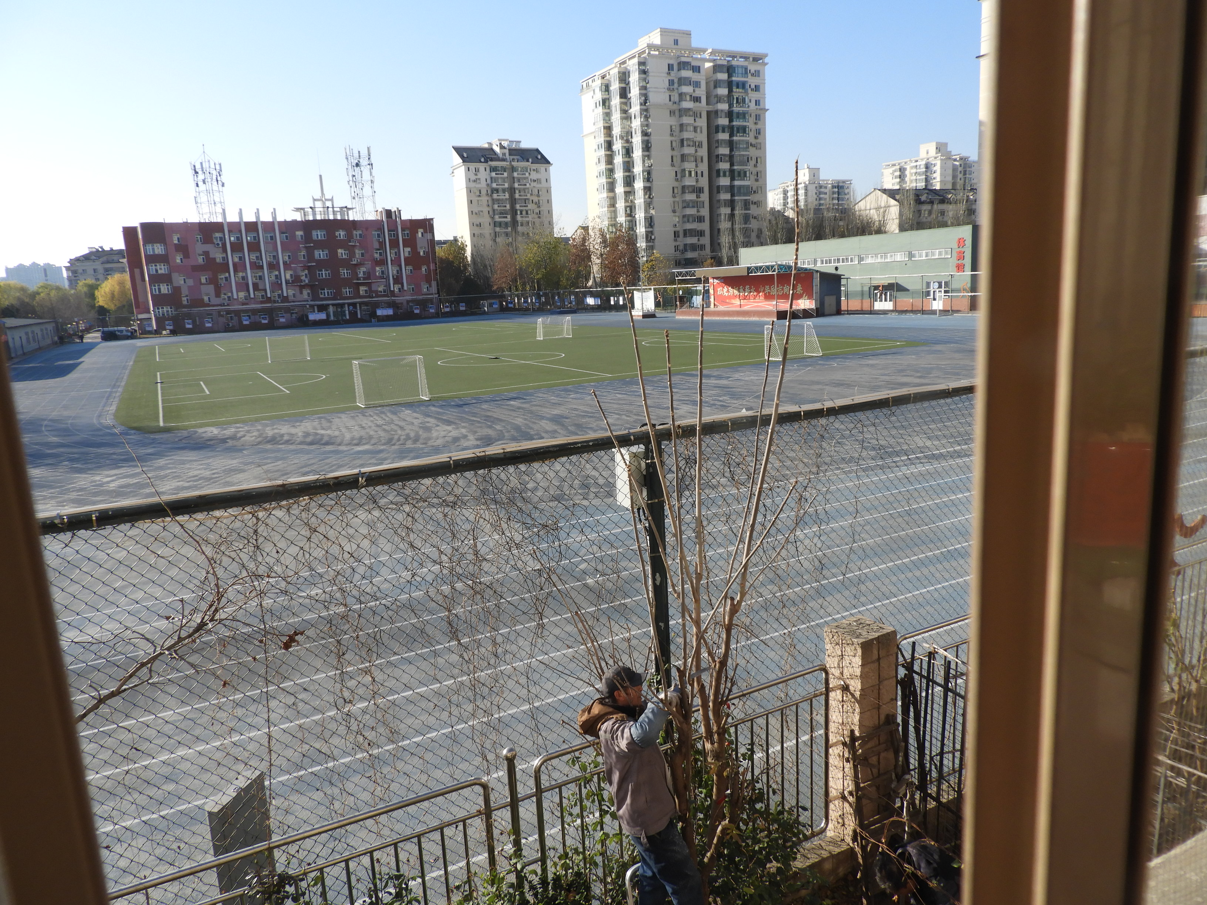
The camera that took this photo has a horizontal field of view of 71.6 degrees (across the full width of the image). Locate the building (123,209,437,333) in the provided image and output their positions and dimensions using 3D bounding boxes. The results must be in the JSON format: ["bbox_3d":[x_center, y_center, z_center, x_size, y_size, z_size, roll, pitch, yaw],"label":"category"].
[{"bbox_3d":[-62.580,-35.880,166.030,54.700,21.000,17.000,-8,13,-24],"label":"building"}]

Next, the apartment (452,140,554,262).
[{"bbox_3d":[-28.350,-63.660,236.830,25.200,44.000,14.000,-8,13,-26],"label":"apartment"}]

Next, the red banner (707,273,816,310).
[{"bbox_3d":[20.470,-21.300,111.060,0.120,4.240,22.390,-8,13,-25],"label":"red banner"}]

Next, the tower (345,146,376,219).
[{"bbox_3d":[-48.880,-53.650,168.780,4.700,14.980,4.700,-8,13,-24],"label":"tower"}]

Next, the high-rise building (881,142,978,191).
[{"bbox_3d":[147.370,-105.190,375.060,34.000,53.500,27.000,-11,14,-36],"label":"high-rise building"}]

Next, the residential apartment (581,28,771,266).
[{"bbox_3d":[15.520,-60.110,185.980,27.500,53.000,32.000,-8,13,-24],"label":"residential apartment"}]

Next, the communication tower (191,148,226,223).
[{"bbox_3d":[-74.280,-49.890,157.390,5.100,14.580,5.100,-8,13,-24],"label":"communication tower"}]

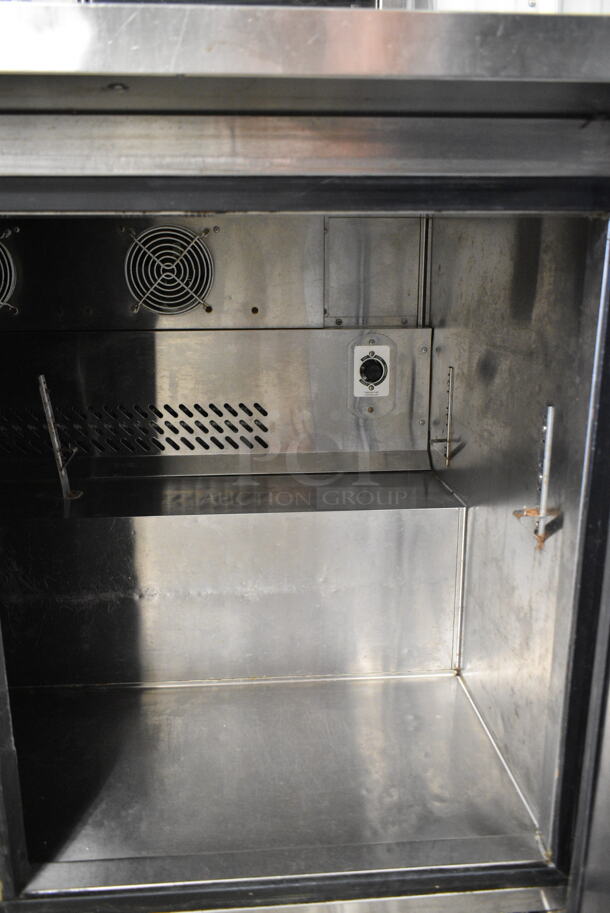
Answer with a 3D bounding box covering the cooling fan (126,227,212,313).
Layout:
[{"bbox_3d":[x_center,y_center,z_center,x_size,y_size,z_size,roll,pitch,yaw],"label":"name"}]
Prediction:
[{"bbox_3d":[-0.184,-0.252,0.925,0.119,0.119,0.014,-1,13,-4],"label":"cooling fan"}]

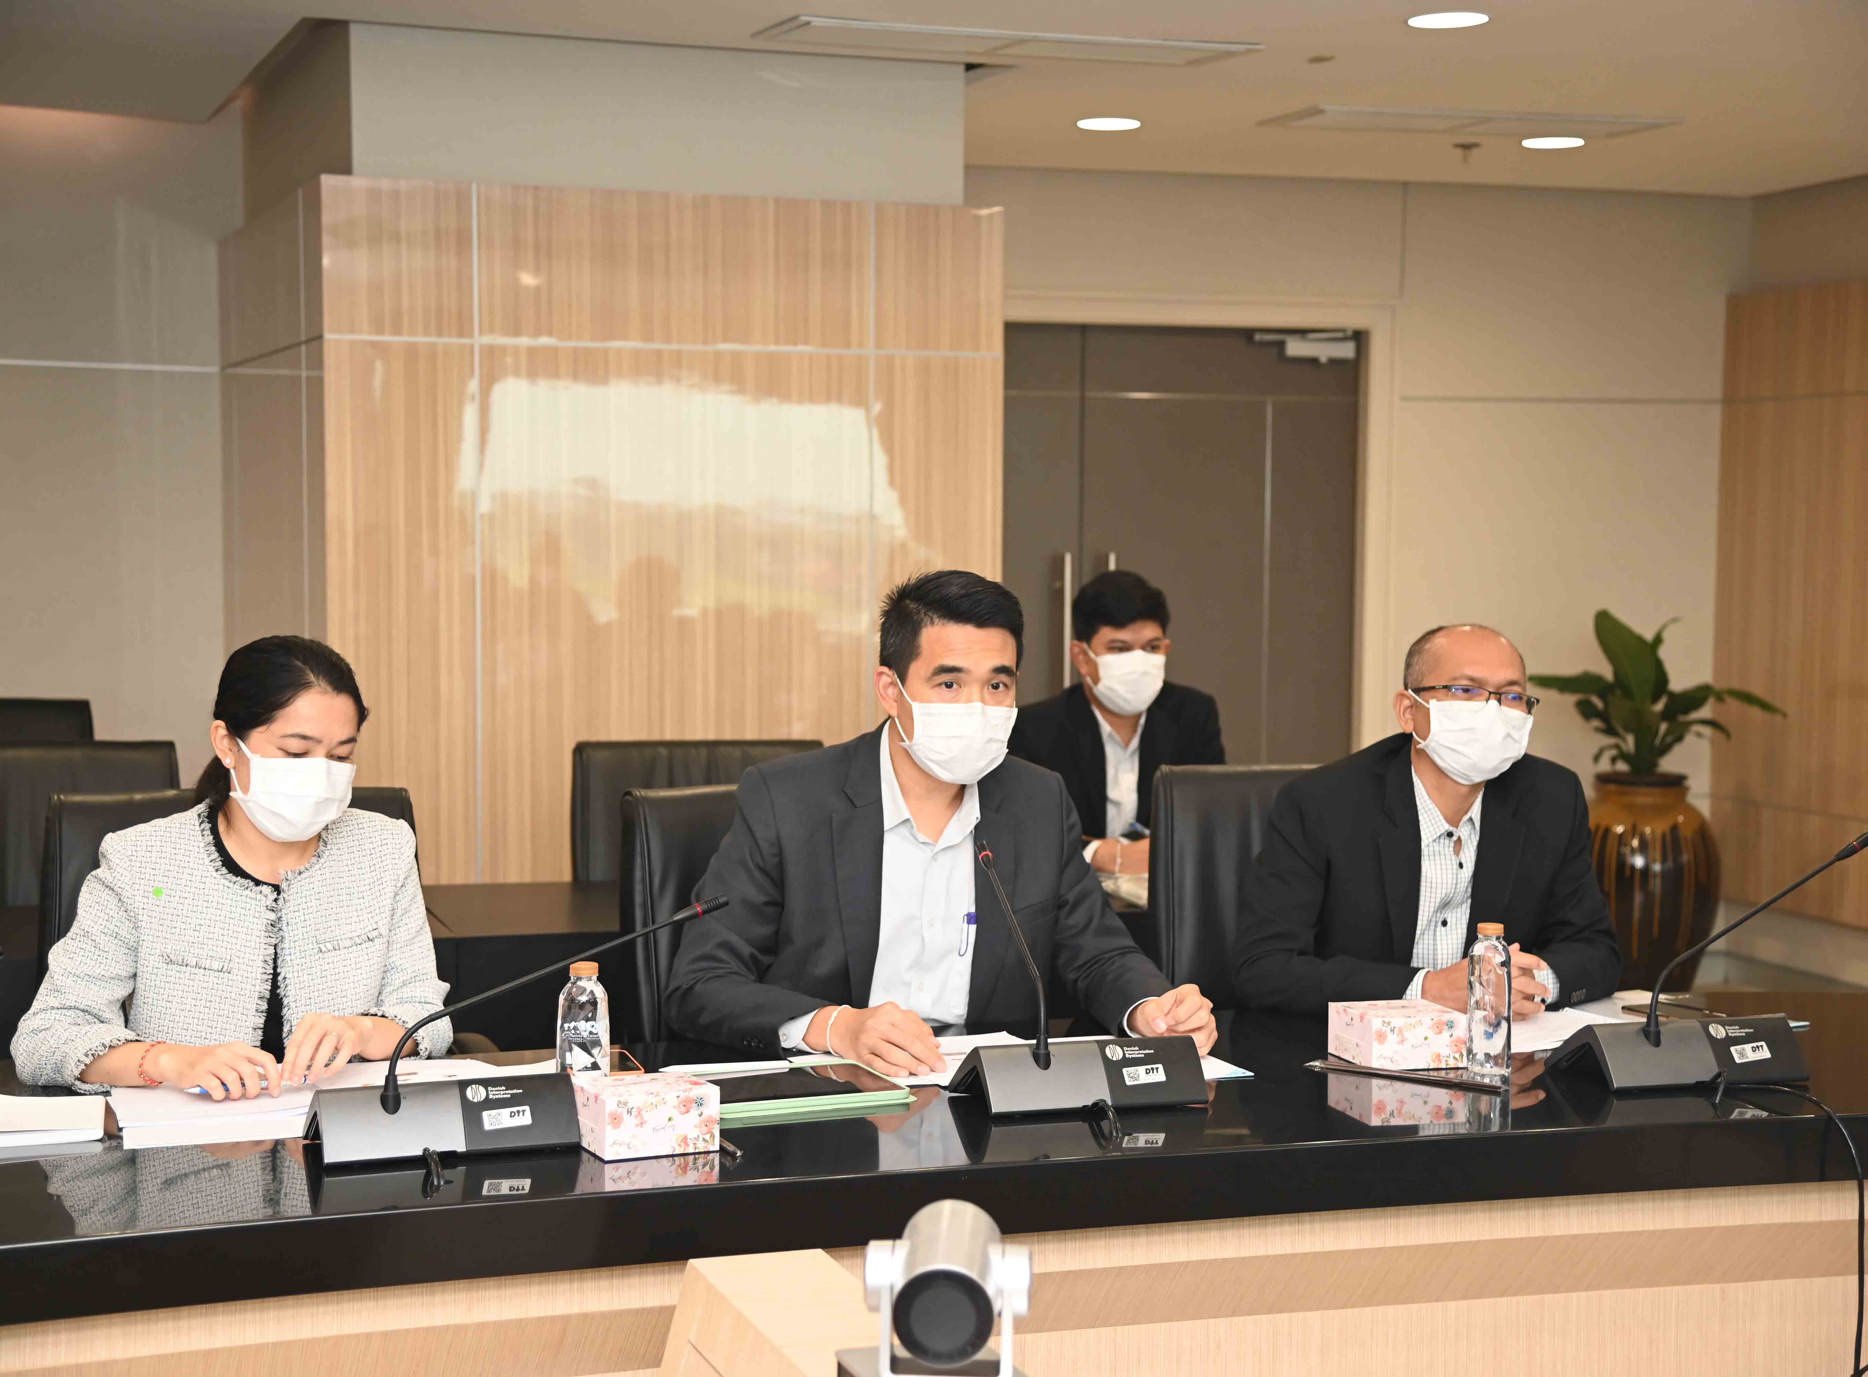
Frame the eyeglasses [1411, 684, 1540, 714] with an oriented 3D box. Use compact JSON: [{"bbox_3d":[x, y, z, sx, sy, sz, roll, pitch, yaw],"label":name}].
[{"bbox_3d":[0.725,0.024,3.908,0.140,0.038,0.145,9,-6,-17],"label":"eyeglasses"}]

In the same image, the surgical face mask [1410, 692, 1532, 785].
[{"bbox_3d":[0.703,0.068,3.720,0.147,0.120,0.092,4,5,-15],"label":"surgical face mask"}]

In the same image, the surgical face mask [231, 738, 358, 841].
[{"bbox_3d":[-0.783,0.125,3.500,0.135,0.110,0.095,1,18,-34],"label":"surgical face mask"}]

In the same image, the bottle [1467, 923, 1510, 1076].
[{"bbox_3d":[0.662,0.365,3.420,0.053,0.183,0.053,0,4,0],"label":"bottle"}]

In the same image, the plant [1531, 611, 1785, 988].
[{"bbox_3d":[2.103,0.331,8.368,0.720,1.140,0.660,-1,4,-19],"label":"plant"}]

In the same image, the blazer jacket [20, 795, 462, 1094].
[{"bbox_3d":[-0.834,0.399,3.417,0.500,0.520,0.350,-1,6,-17],"label":"blazer jacket"}]

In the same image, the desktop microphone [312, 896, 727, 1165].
[{"bbox_3d":[-0.436,0.348,3.034,0.425,0.250,0.165,-1,6,-19],"label":"desktop microphone"}]

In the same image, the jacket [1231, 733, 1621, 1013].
[{"bbox_3d":[0.693,0.368,4.030,0.550,0.610,0.470,-1,4,-17],"label":"jacket"}]

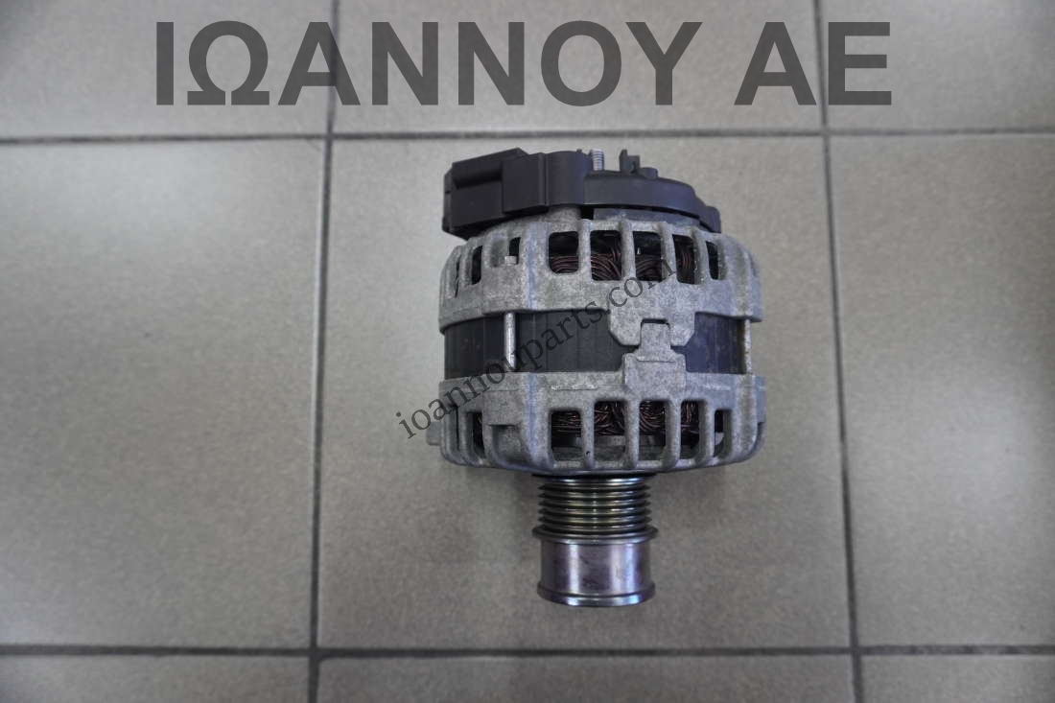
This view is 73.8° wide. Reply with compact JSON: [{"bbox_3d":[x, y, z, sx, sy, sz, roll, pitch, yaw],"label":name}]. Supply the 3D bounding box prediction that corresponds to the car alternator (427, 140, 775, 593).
[{"bbox_3d":[0.030,0.011,0.332,0.160,0.157,0.198,0,83,0],"label":"car alternator"}]

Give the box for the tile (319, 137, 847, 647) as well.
[{"bbox_3d":[0.031,0.019,0.415,0.298,0.009,0.298,0,83,0],"label":"tile"}]

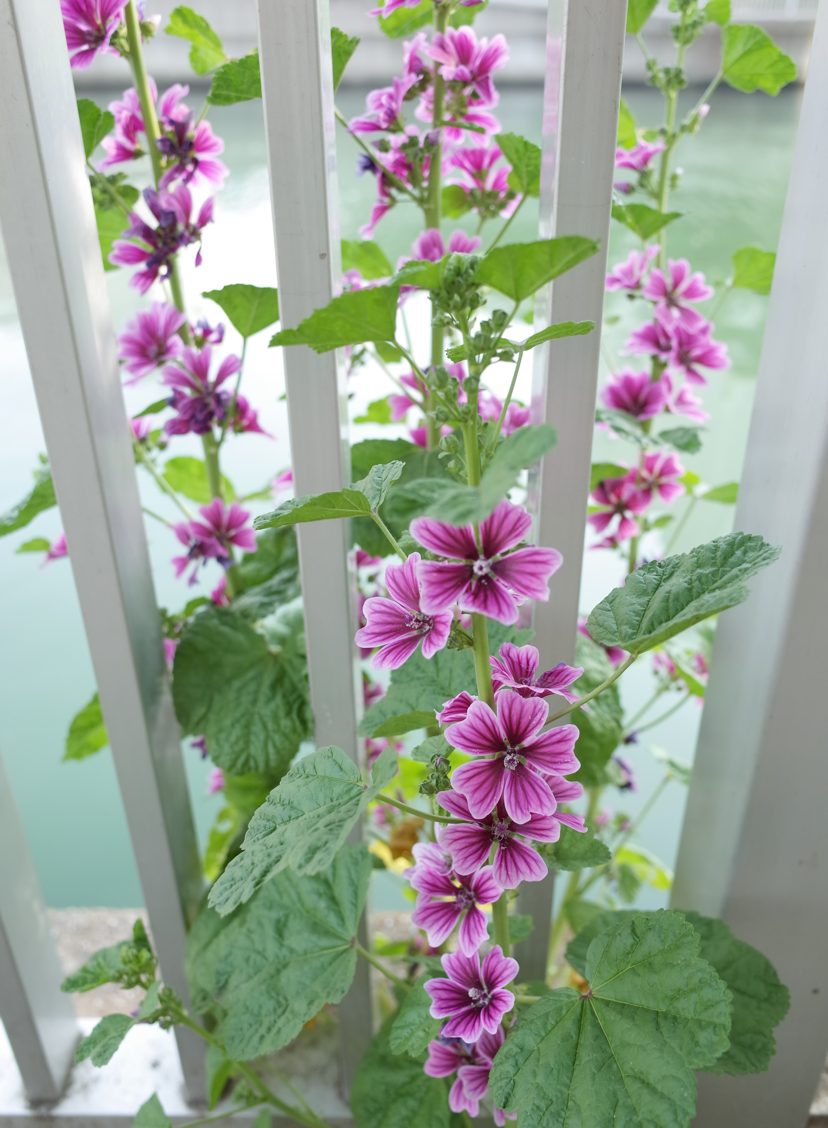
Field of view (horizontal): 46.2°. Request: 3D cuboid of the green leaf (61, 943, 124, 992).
[{"bbox_3d":[-0.202,0.254,0.611,0.040,0.014,0.027,-19,31,-20],"label":"green leaf"}]

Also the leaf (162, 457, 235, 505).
[{"bbox_3d":[-0.152,-0.059,0.688,0.052,0.032,0.025,-1,29,0],"label":"leaf"}]

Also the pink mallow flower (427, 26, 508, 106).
[{"bbox_3d":[0.032,-0.298,0.580,0.047,0.044,0.032,-9,-4,-14],"label":"pink mallow flower"}]

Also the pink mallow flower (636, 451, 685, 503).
[{"bbox_3d":[0.172,-0.061,0.690,0.043,0.040,0.022,0,6,3],"label":"pink mallow flower"}]

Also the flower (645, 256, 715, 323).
[{"bbox_3d":[0.190,-0.197,0.700,0.050,0.049,0.022,6,11,11],"label":"flower"}]

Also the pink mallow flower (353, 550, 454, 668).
[{"bbox_3d":[-0.004,0.020,0.410,0.043,0.048,0.026,17,-1,29],"label":"pink mallow flower"}]

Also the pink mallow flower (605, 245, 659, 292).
[{"bbox_3d":[0.147,-0.200,0.657,0.038,0.025,0.032,-11,34,22],"label":"pink mallow flower"}]

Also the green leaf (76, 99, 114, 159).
[{"bbox_3d":[-0.184,-0.247,0.550,0.034,0.038,0.018,0,29,0],"label":"green leaf"}]

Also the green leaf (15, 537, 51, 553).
[{"bbox_3d":[-0.286,-0.014,0.730,0.027,0.014,0.020,0,29,0],"label":"green leaf"}]

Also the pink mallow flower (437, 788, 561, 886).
[{"bbox_3d":[0.035,0.111,0.400,0.050,0.022,0.045,1,73,4],"label":"pink mallow flower"}]

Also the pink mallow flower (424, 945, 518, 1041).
[{"bbox_3d":[0.029,0.220,0.495,0.046,0.026,0.046,20,70,33],"label":"pink mallow flower"}]

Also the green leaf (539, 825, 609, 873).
[{"bbox_3d":[0.074,0.137,0.470,0.044,0.016,0.027,6,65,12],"label":"green leaf"}]

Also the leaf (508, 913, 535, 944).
[{"bbox_3d":[0.059,0.209,0.555,0.024,0.022,0.012,0,29,0],"label":"leaf"}]

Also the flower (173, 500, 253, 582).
[{"bbox_3d":[-0.133,-0.016,0.645,0.054,0.036,0.050,-8,69,-13],"label":"flower"}]

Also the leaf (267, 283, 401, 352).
[{"bbox_3d":[-0.026,-0.082,0.325,0.044,0.022,0.030,-6,17,8],"label":"leaf"}]

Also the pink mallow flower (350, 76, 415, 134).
[{"bbox_3d":[-0.018,-0.263,0.555,0.042,0.027,0.042,-36,31,7],"label":"pink mallow flower"}]

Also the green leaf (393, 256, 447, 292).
[{"bbox_3d":[0.003,-0.108,0.360,0.024,0.012,0.020,-16,18,-2],"label":"green leaf"}]

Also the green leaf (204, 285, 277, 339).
[{"bbox_3d":[-0.095,-0.145,0.555,0.056,0.040,0.020,0,37,0],"label":"green leaf"}]

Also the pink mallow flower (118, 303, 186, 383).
[{"bbox_3d":[-0.169,-0.143,0.620,0.044,0.047,0.031,10,-11,19],"label":"pink mallow flower"}]

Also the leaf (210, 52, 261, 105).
[{"bbox_3d":[-0.086,-0.243,0.485,0.036,0.028,0.014,-5,27,-7],"label":"leaf"}]

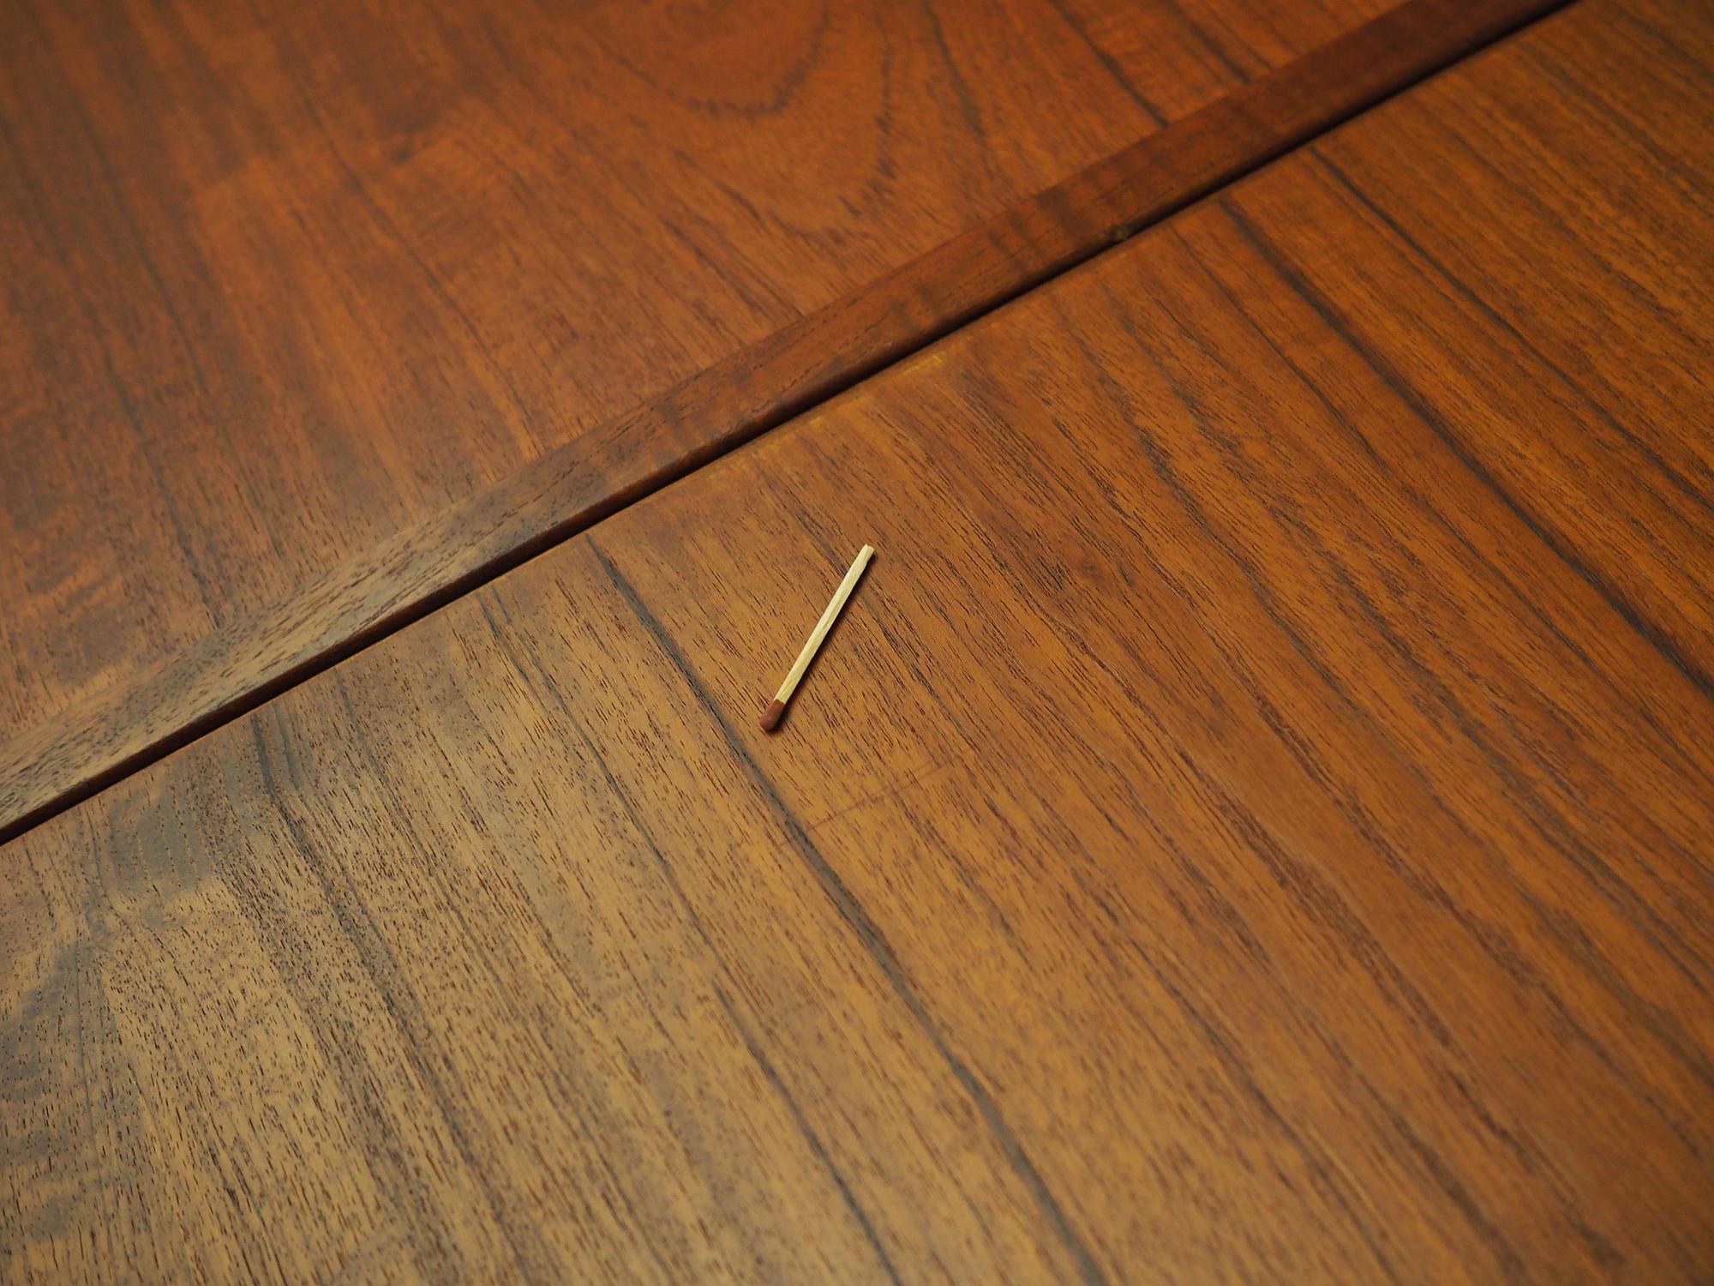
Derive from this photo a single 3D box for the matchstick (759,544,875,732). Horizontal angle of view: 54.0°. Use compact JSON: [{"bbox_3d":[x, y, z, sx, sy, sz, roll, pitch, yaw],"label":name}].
[{"bbox_3d":[-0.008,-0.002,0.333,0.003,0.003,0.046,18,62,22],"label":"matchstick"}]

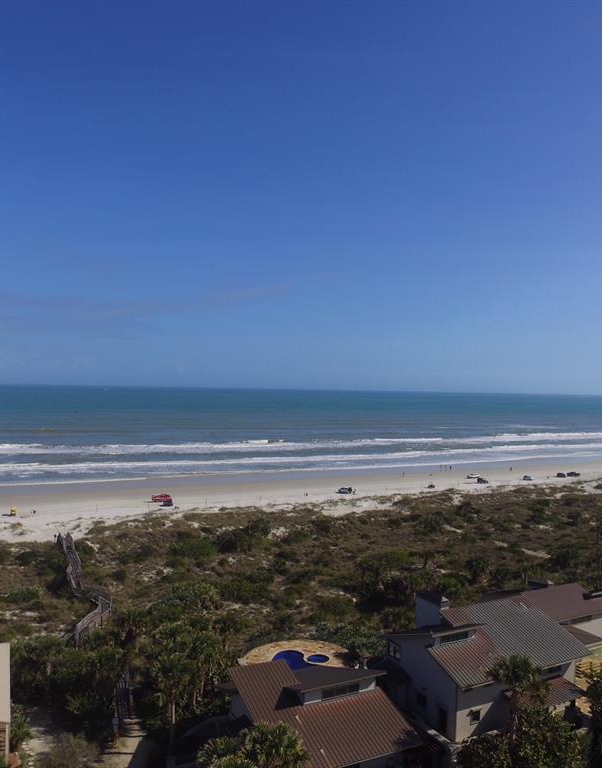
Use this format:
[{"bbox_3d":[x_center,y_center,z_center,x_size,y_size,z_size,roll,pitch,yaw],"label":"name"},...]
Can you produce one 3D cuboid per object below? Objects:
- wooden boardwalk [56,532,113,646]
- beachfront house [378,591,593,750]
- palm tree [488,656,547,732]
[{"bbox_3d":[-32.159,27.401,83.115,6.200,2.800,46.000,1,-1,-28],"label":"wooden boardwalk"},{"bbox_3d":[16.690,23.968,53.031,15.200,7.700,11.200,1,-1,-28],"label":"beachfront house"},{"bbox_3d":[16.377,24.285,44.946,4.400,6.900,4.400,1,-1,-28],"label":"palm tree"}]

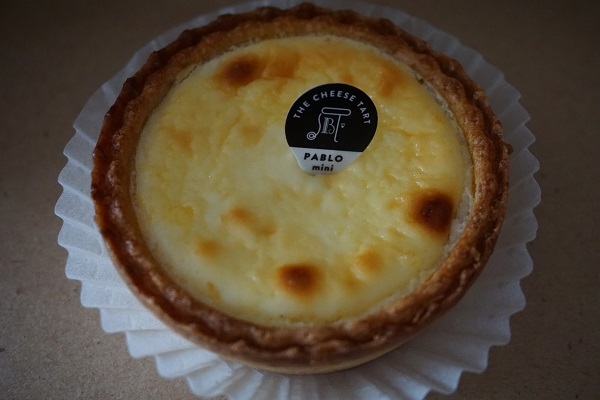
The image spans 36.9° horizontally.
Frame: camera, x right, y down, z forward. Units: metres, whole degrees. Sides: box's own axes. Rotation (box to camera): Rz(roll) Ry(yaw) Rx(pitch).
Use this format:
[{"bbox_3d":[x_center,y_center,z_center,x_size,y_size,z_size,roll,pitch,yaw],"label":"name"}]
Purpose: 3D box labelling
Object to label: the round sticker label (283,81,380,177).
[{"bbox_3d":[0.005,-0.012,0.161,0.017,0.020,0.001,4,35,-12],"label":"round sticker label"}]

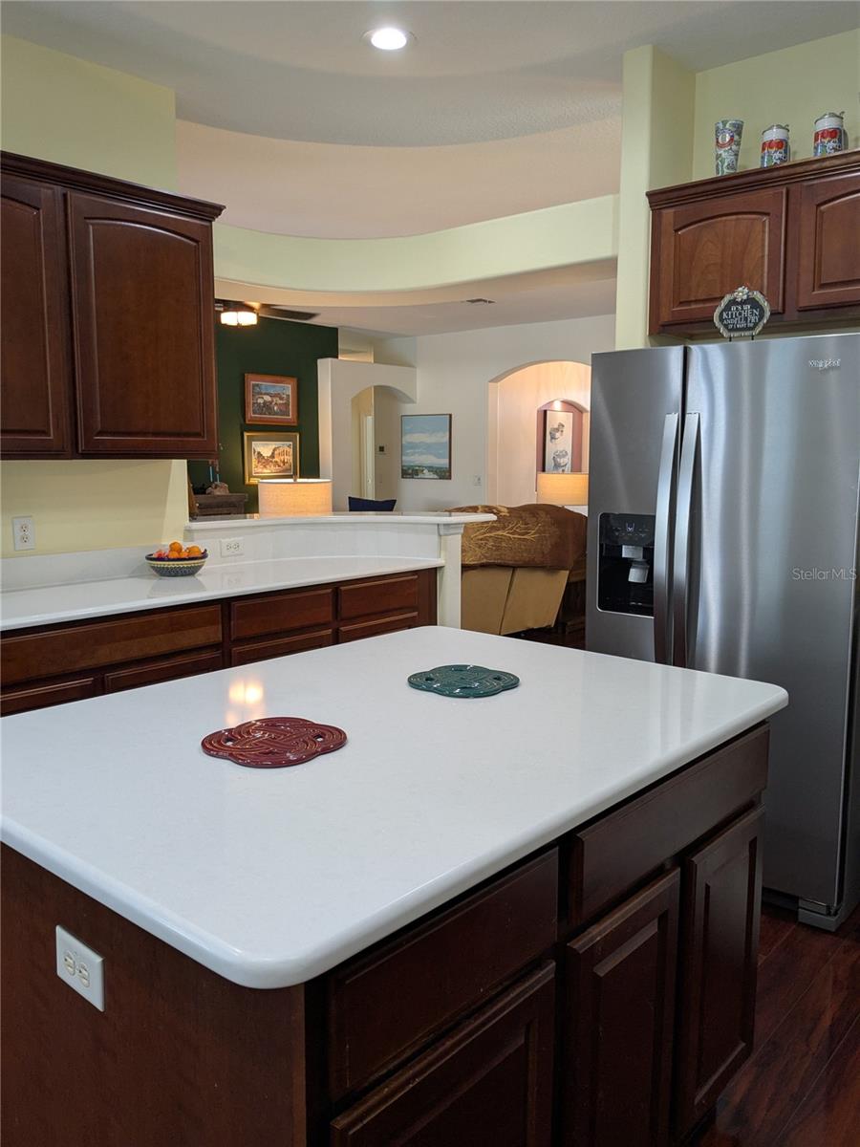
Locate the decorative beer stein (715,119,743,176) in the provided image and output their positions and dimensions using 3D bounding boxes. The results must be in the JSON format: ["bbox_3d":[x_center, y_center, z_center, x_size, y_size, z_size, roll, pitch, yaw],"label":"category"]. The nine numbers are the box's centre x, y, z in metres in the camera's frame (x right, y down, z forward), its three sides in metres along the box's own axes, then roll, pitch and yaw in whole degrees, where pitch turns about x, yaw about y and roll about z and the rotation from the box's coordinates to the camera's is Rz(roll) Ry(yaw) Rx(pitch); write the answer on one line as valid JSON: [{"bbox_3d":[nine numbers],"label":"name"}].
[{"bbox_3d":[1.046,-1.465,3.138,0.096,0.235,0.096,7,10,41],"label":"decorative beer stein"}]

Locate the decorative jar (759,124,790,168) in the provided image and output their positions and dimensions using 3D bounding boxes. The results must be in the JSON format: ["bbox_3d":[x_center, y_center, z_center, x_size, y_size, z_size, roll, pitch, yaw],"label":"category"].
[{"bbox_3d":[1.167,-1.423,3.035,0.090,0.180,0.092,0,8,0],"label":"decorative jar"}]

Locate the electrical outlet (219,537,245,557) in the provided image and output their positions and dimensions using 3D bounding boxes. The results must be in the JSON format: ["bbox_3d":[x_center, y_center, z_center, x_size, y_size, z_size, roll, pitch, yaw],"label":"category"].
[{"bbox_3d":[-0.829,-0.108,3.779,0.008,0.073,0.117,7,10,41],"label":"electrical outlet"}]

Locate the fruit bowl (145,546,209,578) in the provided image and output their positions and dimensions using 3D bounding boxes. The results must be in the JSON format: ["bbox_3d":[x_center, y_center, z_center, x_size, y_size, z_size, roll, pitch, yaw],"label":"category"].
[{"bbox_3d":[-0.976,-0.041,3.447,0.235,0.100,0.235,0,8,0],"label":"fruit bowl"}]

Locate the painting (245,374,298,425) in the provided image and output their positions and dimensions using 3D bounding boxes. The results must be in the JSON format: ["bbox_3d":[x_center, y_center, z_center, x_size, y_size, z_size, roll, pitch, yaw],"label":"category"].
[{"bbox_3d":[-1.703,-1.853,9.609,0.035,0.510,0.710,7,10,41],"label":"painting"}]

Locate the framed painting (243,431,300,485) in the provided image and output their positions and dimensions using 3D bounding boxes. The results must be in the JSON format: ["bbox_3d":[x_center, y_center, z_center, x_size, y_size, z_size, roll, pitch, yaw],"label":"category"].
[{"bbox_3d":[-1.710,-1.246,9.682,0.035,0.545,0.750,7,10,41],"label":"framed painting"}]

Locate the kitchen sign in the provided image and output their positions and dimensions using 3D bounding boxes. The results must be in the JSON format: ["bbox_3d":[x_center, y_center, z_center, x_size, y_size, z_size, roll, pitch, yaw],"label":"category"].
[{"bbox_3d":[0.932,-0.776,2.671,0.172,0.165,0.040,7,10,41],"label":"kitchen sign"}]

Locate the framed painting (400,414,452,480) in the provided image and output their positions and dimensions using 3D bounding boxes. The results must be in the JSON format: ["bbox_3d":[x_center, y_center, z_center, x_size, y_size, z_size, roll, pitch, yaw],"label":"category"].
[{"bbox_3d":[-0.046,-1.564,11.082,0.785,0.785,0.040,7,10,41],"label":"framed painting"}]

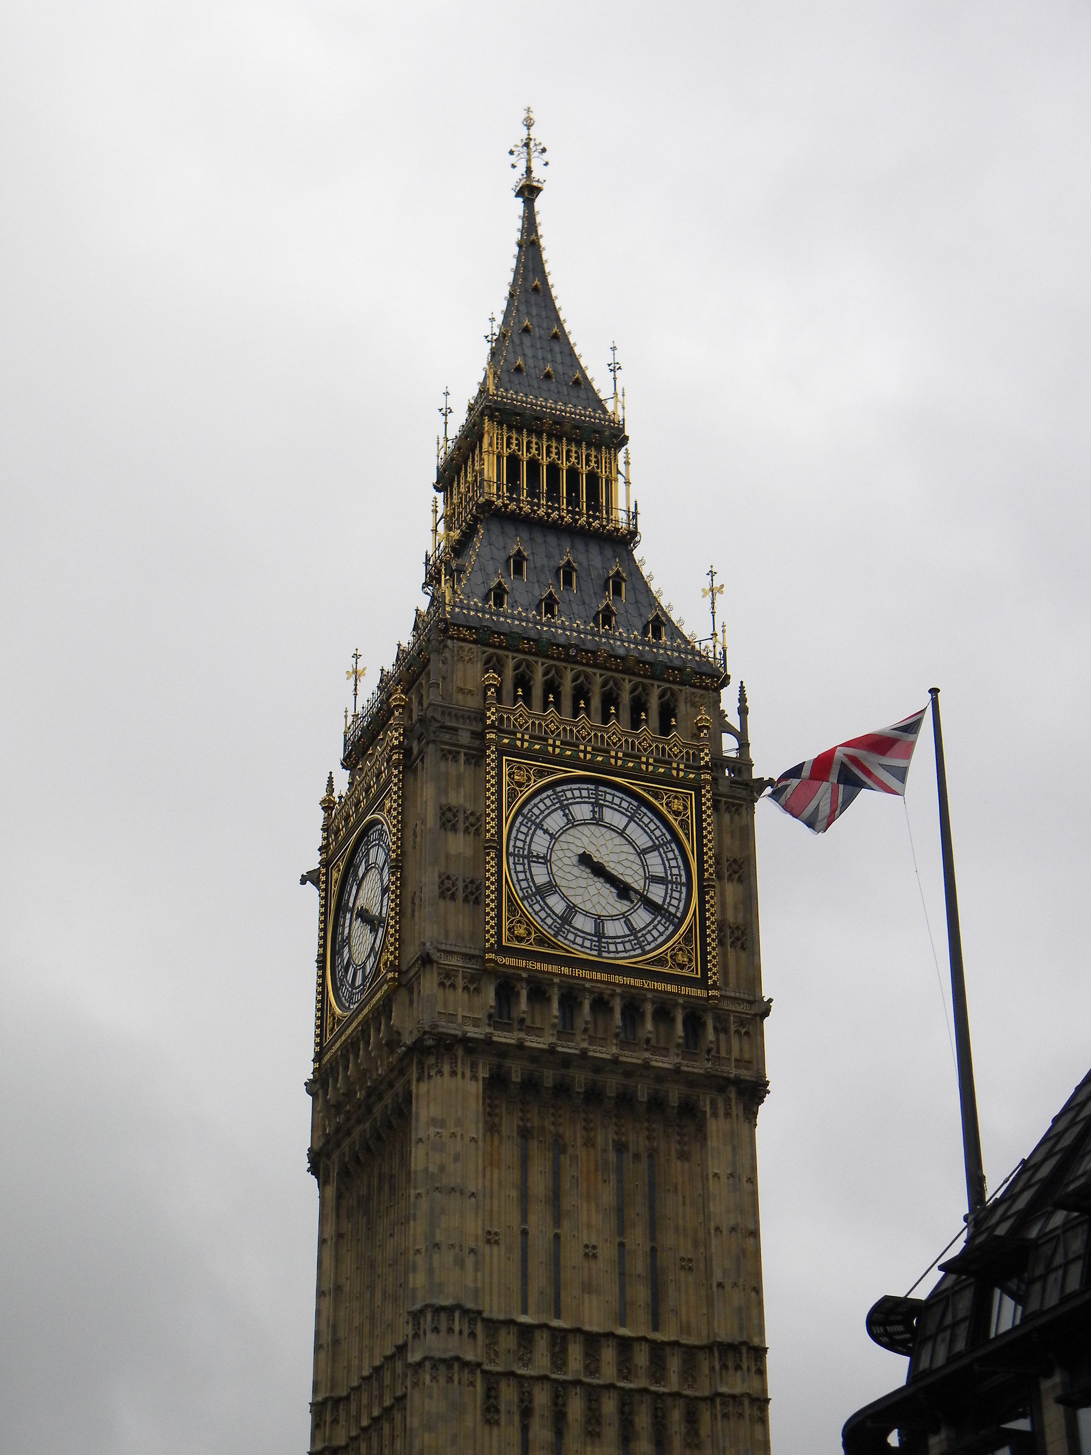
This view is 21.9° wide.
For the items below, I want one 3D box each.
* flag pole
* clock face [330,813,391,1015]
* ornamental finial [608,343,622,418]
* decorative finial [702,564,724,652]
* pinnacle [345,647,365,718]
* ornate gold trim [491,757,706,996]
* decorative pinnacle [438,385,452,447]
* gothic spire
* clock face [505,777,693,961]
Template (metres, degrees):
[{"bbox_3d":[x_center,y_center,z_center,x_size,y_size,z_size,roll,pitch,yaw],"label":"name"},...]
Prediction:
[{"bbox_3d":[7.738,4.015,53.317,0.300,11.068,0.300,11,-31,-19],"label":"flag pole"},{"bbox_3d":[-6.771,6.923,103.966,0.400,7.200,7.200,11,-31,-19],"label":"clock face"},{"bbox_3d":[2.906,-14.471,117.185,0.620,3.877,0.620,11,-31,-19],"label":"ornamental finial"},{"bbox_3d":[6.548,-4.867,109.972,0.880,3.563,0.880,11,-31,-19],"label":"decorative finial"},{"bbox_3d":[-7.733,-1.797,115.302,0.850,3.488,0.850,11,-31,-19],"label":"pinnacle"},{"bbox_3d":[2.011,5.152,100.522,8.025,8.363,0.500,11,-31,-19],"label":"ornate gold trim"},{"bbox_3d":[-4.226,-13.036,119.902,0.620,3.615,0.620,11,-31,-19],"label":"decorative pinnacle"},{"bbox_3d":[-0.699,-19.794,121.967,5.250,18.420,5.250,11,-31,-19],"label":"gothic spire"},{"bbox_3d":[1.968,5.024,100.715,7.200,7.200,0.400,11,-31,-19],"label":"clock face"}]

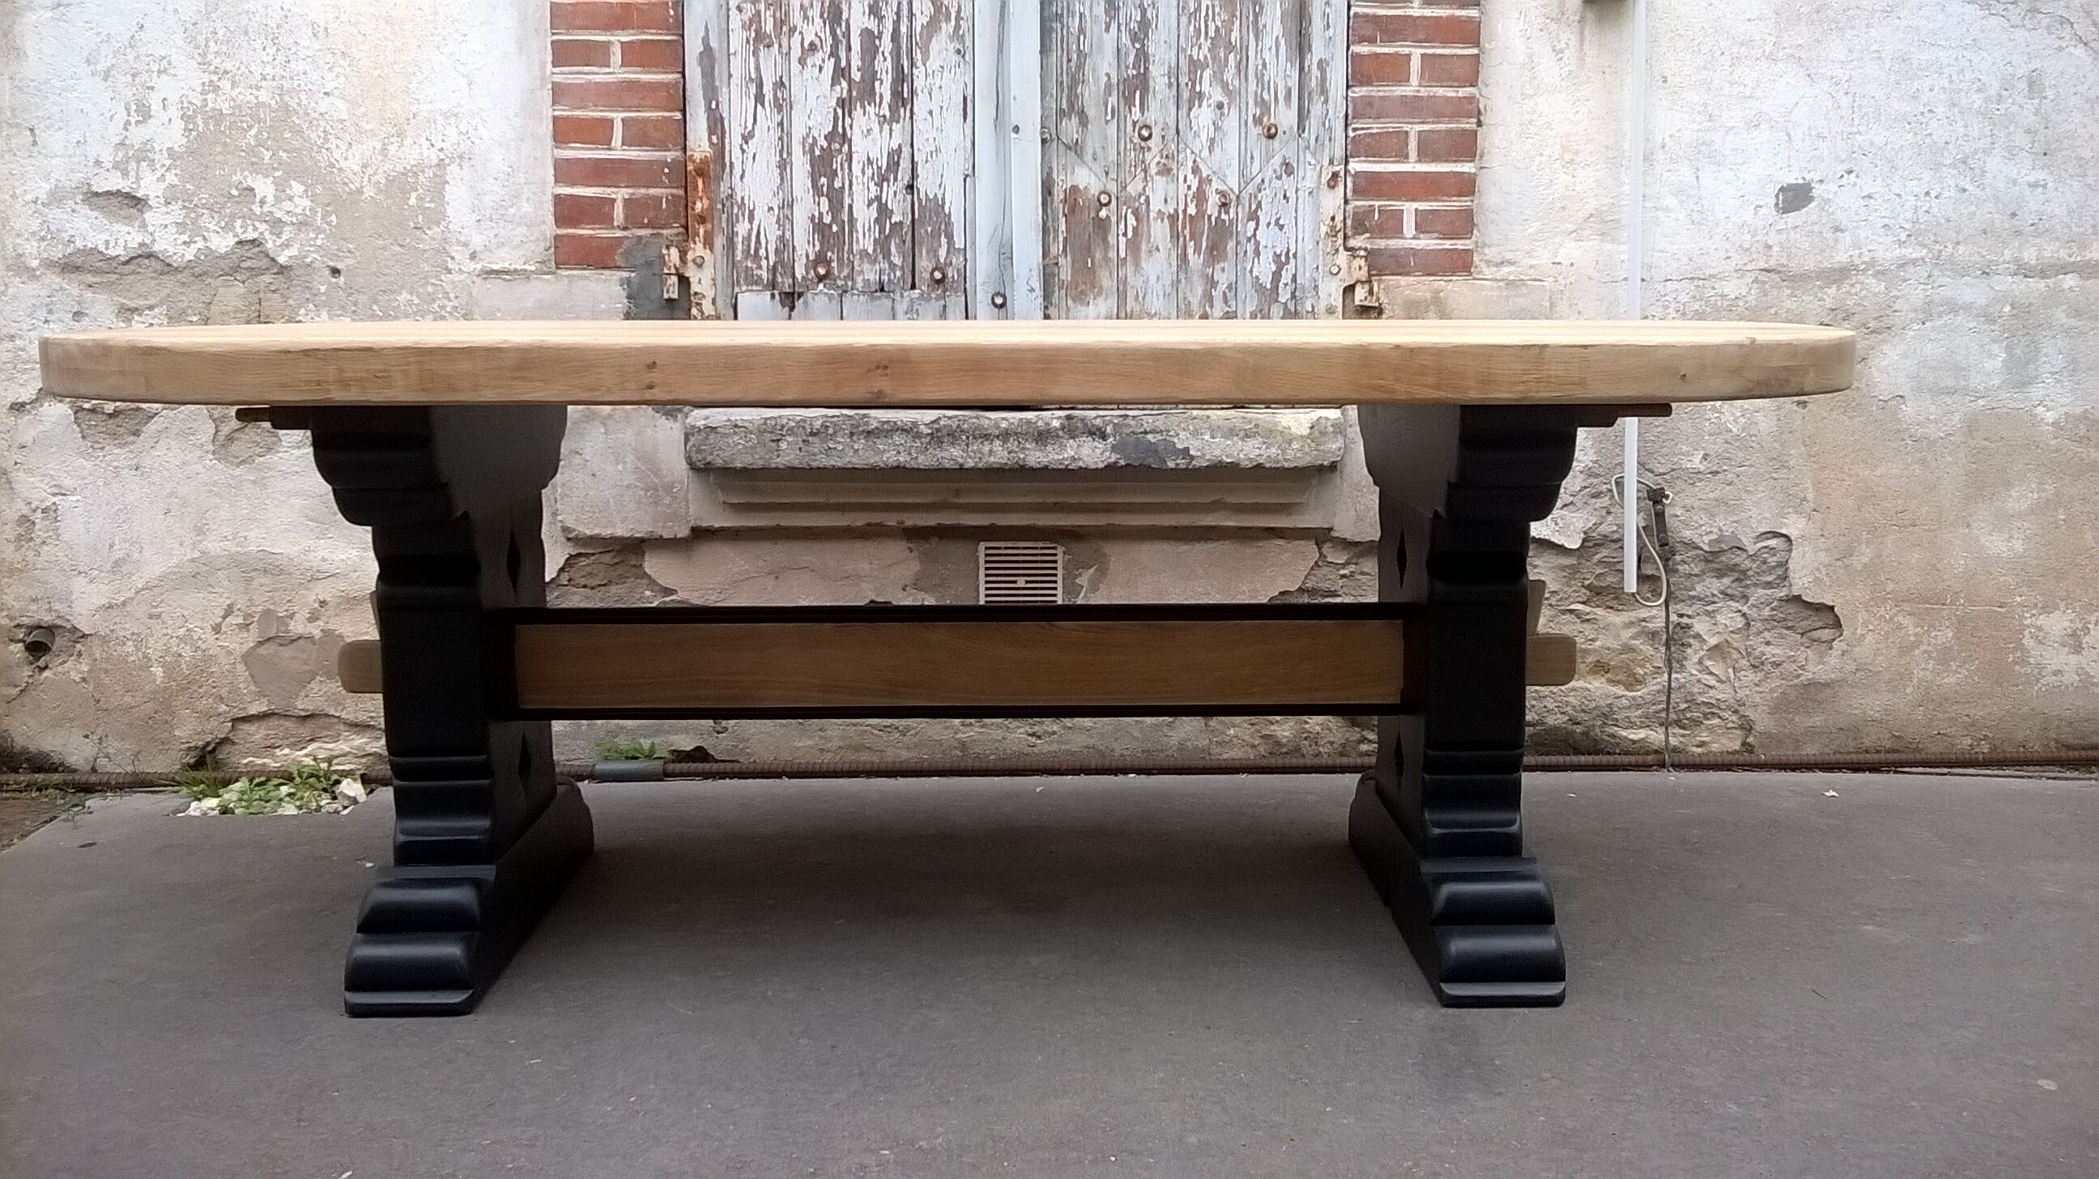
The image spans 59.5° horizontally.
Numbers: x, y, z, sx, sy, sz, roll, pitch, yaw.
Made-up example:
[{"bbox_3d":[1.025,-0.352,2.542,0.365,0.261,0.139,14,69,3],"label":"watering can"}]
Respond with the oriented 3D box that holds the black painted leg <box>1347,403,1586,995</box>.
[{"bbox_3d":[0.524,0.080,2.394,0.146,0.718,0.624,0,10,-1],"label":"black painted leg"}]

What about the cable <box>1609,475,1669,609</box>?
[{"bbox_3d":[0.999,-0.081,3.110,0.098,0.225,0.045,0,10,-1],"label":"cable"}]

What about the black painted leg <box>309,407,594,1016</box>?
[{"bbox_3d":[-0.747,0.086,2.371,0.146,0.718,0.624,0,10,-1],"label":"black painted leg"}]

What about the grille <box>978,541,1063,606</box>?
[{"bbox_3d":[-0.047,-0.013,3.120,0.146,0.138,0.018,0,10,-1],"label":"grille"}]

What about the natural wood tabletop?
[{"bbox_3d":[-0.115,-0.299,2.316,2.179,0.060,0.936,0,10,-1],"label":"natural wood tabletop"}]

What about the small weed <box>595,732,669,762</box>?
[{"bbox_3d":[-0.715,0.272,3.140,0.125,0.060,0.080,0,10,-1],"label":"small weed"}]

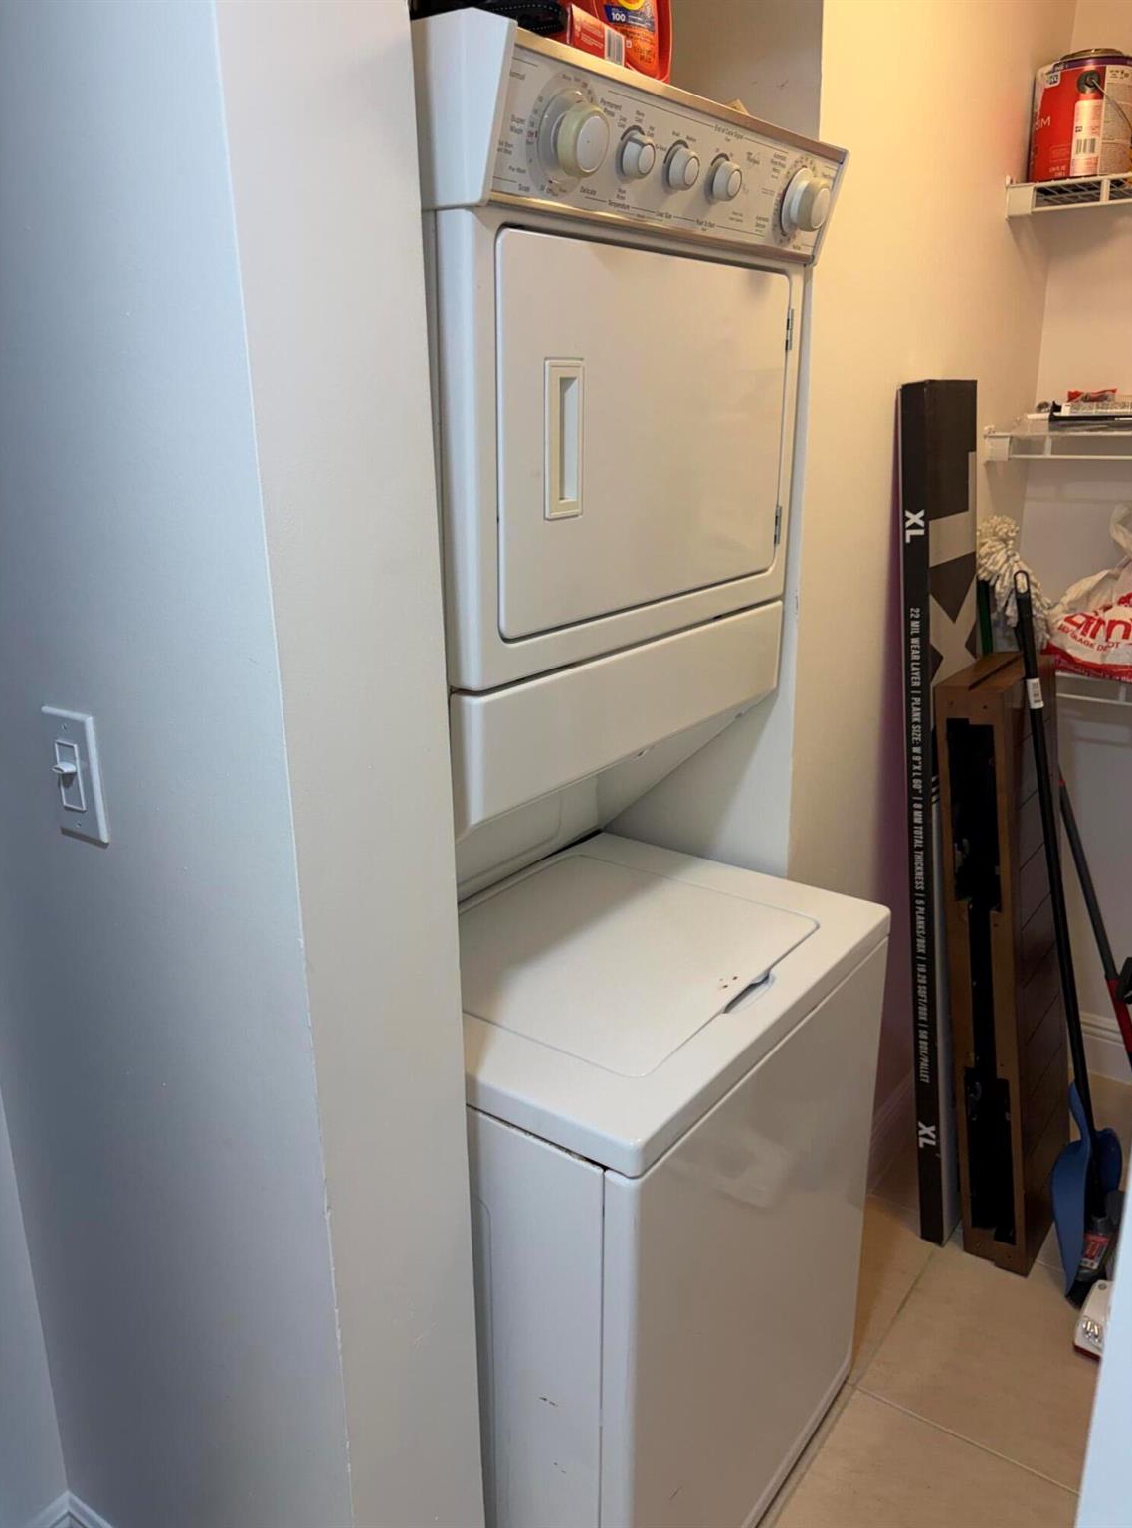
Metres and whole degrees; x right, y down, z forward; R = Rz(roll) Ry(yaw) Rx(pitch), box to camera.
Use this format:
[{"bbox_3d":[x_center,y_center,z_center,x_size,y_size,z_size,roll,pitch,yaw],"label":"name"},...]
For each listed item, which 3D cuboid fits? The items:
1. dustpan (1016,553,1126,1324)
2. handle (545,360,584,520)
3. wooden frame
[{"bbox_3d":[0.854,0.296,1.961,0.110,1.252,0.250,-3,12,38],"label":"dustpan"},{"bbox_3d":[-0.006,-0.302,1.067,0.022,0.138,0.055,13,22,34],"label":"handle"},{"bbox_3d":[0.789,0.353,2.043,0.114,1.059,0.281,3,18,38],"label":"wooden frame"}]

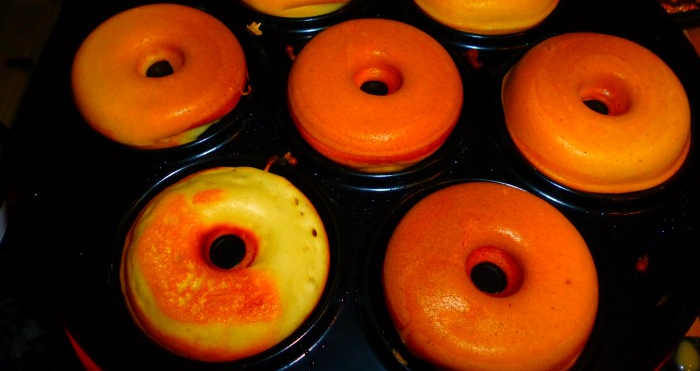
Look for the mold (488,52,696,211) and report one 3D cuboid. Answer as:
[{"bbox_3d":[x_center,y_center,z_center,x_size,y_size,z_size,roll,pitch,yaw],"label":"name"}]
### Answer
[{"bbox_3d":[0.100,-0.023,0.242,0.086,0.019,0.086,1,60,-1],"label":"mold"}]

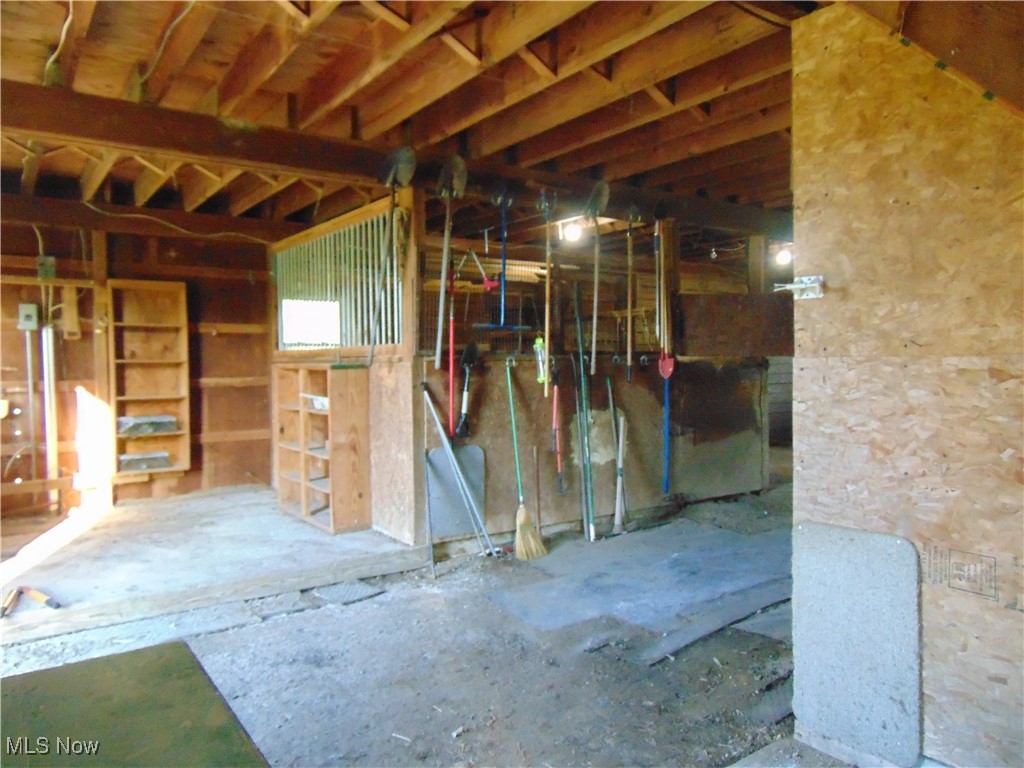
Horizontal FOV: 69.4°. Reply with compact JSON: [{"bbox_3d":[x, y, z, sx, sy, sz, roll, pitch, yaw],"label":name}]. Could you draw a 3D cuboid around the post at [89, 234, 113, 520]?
[{"bbox_3d":[-3.437,-0.114,6.206,0.100,2.304,0.100,-2,2,-35],"label":"post"}]

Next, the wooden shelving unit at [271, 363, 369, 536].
[{"bbox_3d":[-1.486,0.443,5.687,0.290,1.178,1.250,-2,2,-35],"label":"wooden shelving unit"}]

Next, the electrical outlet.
[{"bbox_3d":[-3.812,-0.522,5.832,0.116,0.201,0.080,-2,2,-35],"label":"electrical outlet"}]

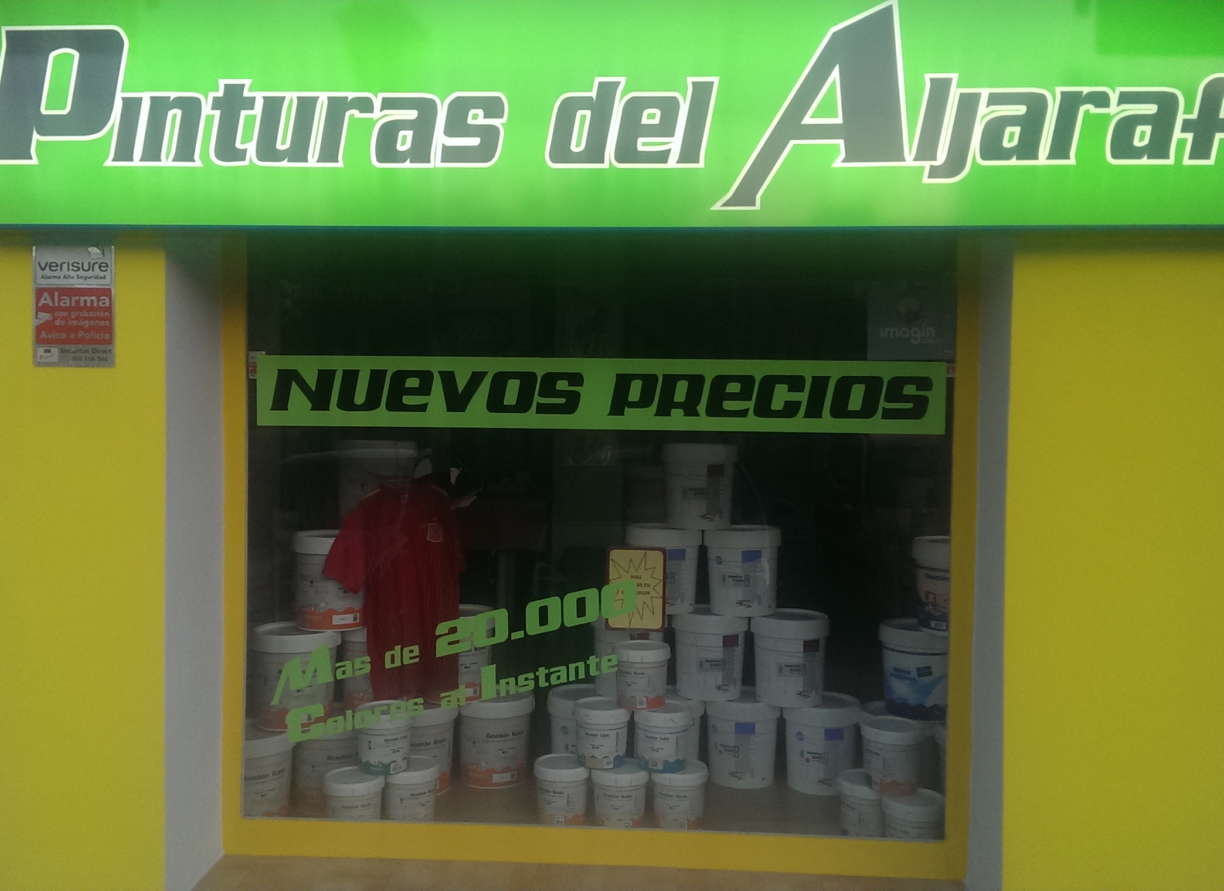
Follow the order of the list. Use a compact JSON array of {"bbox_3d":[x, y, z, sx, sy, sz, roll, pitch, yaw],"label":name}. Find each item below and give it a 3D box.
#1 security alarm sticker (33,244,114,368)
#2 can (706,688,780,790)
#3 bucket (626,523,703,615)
[{"bbox_3d":[-1.509,-0.394,3.280,0.235,0.346,0.010,1,2,4],"label":"security alarm sticker"},{"bbox_3d":[0.498,1.109,4.454,0.290,0.319,0.290,1,1,10],"label":"can"},{"bbox_3d":[0.200,0.468,4.472,0.290,0.319,0.290,1,1,3],"label":"bucket"}]

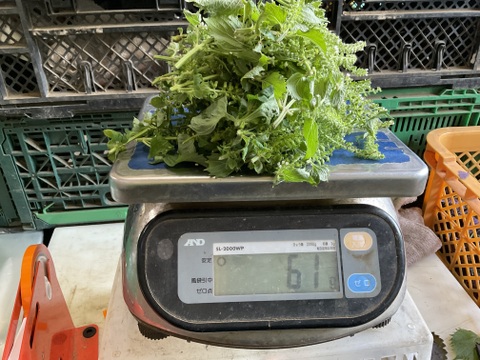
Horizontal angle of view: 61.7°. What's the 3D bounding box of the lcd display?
[{"bbox_3d":[0.026,0.065,0.296,0.091,0.038,0.010,-1,-11,-3],"label":"lcd display"}]

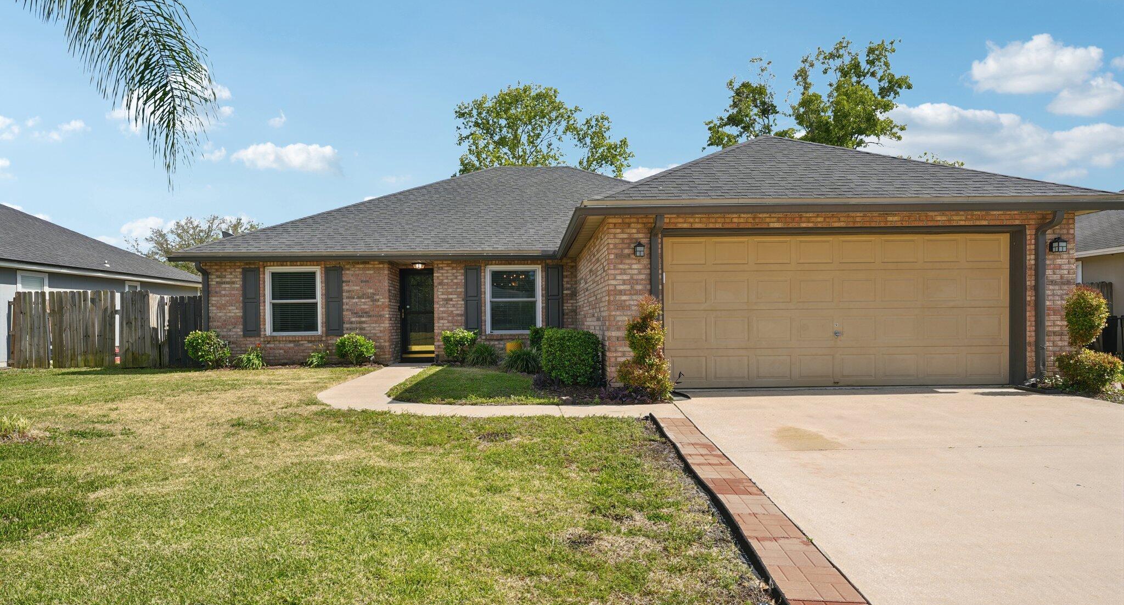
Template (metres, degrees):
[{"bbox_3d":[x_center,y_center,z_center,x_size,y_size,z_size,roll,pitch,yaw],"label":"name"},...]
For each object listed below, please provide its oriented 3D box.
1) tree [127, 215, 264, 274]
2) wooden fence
[{"bbox_3d":[-27.200,-2.200,50.000,11.500,9.200,11.000,-1,-1,0],"label":"tree"},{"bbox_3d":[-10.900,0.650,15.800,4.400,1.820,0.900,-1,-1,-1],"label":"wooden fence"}]

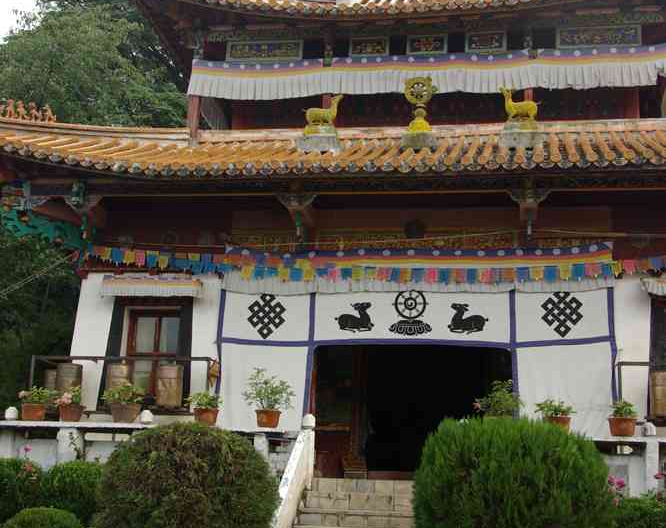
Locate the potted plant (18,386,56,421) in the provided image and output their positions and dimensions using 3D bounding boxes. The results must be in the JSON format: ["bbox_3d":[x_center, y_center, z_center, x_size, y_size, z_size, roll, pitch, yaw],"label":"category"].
[{"bbox_3d":[-3.286,1.550,12.366,0.416,0.398,0.387,0,-13,11],"label":"potted plant"}]

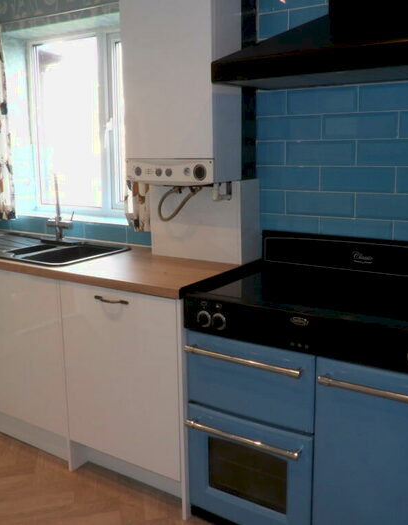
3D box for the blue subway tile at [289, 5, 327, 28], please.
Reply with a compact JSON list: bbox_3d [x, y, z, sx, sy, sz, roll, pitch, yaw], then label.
[{"bbox_3d":[0.459,-0.930,2.173,0.300,0.100,0.010,6,13,34],"label":"blue subway tile"}]

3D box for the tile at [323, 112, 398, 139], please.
[{"bbox_3d":[0.611,-0.533,2.227,0.300,0.100,0.010,6,13,32],"label":"tile"}]

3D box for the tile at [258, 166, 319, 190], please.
[{"bbox_3d":[0.350,-0.353,2.387,0.296,0.099,0.010,7,14,32],"label":"tile"}]

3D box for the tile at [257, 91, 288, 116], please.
[{"bbox_3d":[0.287,-0.656,2.349,0.129,0.100,0.010,6,13,34],"label":"tile"}]

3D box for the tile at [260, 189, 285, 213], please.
[{"bbox_3d":[0.297,-0.263,2.486,0.135,0.100,0.010,6,13,32],"label":"tile"}]

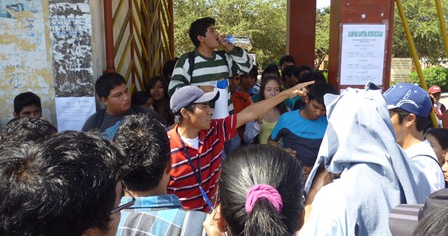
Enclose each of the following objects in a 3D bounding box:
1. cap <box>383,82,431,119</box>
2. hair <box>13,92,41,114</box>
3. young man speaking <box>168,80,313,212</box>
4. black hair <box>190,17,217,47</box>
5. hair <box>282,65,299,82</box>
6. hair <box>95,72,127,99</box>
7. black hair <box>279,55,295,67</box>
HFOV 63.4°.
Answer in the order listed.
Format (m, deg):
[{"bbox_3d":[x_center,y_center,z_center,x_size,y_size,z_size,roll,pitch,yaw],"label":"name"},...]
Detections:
[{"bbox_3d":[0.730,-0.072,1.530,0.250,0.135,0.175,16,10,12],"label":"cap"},{"bbox_3d":[-1.262,-0.086,2.320,0.170,0.170,0.190,-4,8,-30],"label":"hair"},{"bbox_3d":[0.120,0.620,2.180,0.840,1.630,0.460,-4,8,-30],"label":"young man speaking"},{"bbox_3d":[-0.161,-0.645,2.720,0.200,0.215,0.175,-6,4,23],"label":"black hair"},{"bbox_3d":[0.707,-0.467,3.850,0.195,0.185,0.170,6,9,41],"label":"hair"},{"bbox_3d":[-0.667,-0.185,2.130,0.190,0.168,0.170,3,7,28],"label":"hair"},{"bbox_3d":[0.736,-0.643,4.200,0.170,0.175,0.190,-2,7,-14],"label":"black hair"}]

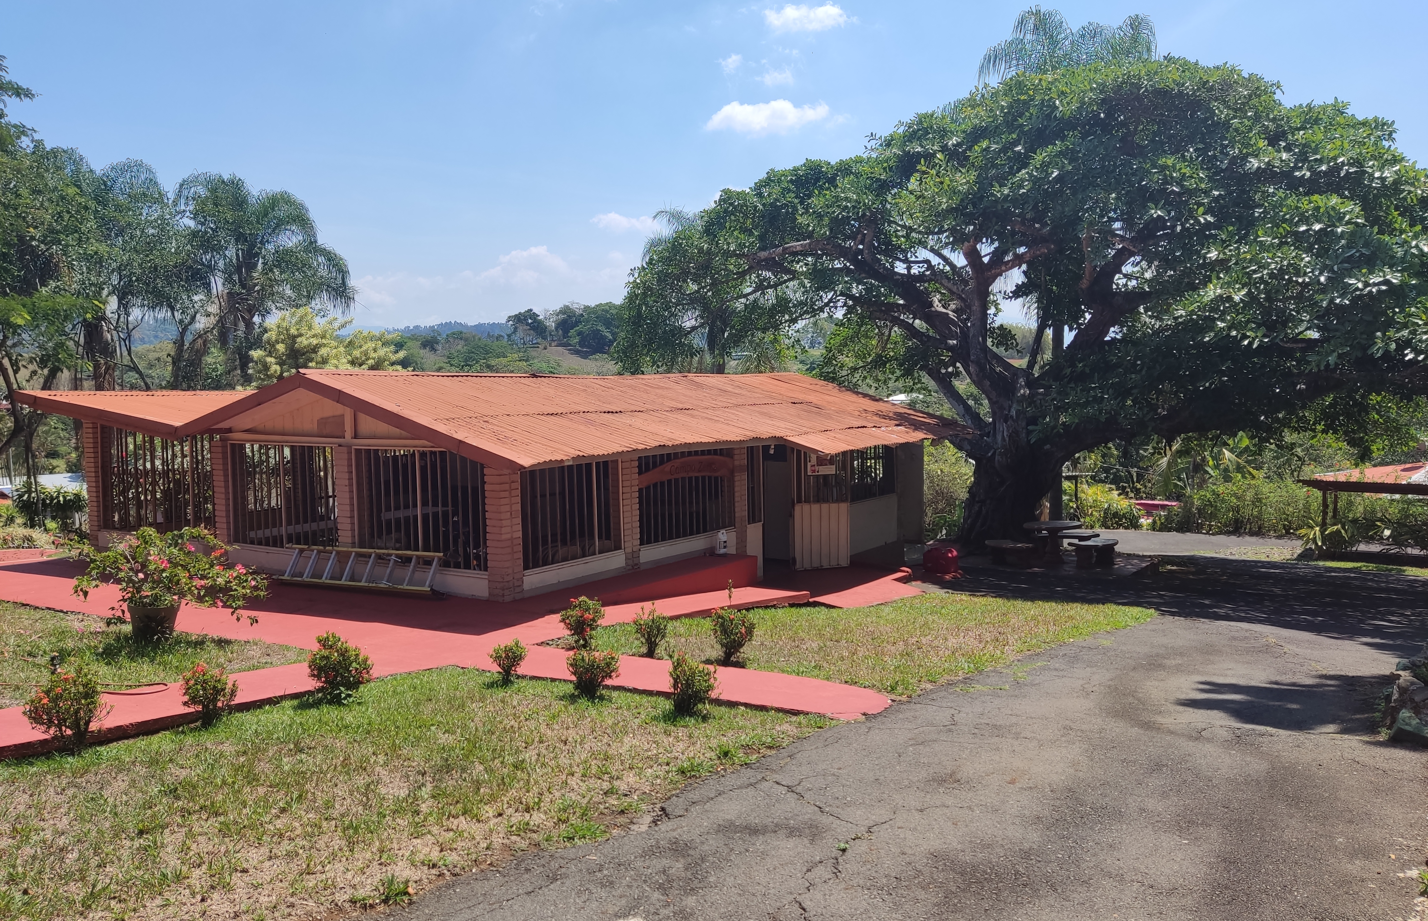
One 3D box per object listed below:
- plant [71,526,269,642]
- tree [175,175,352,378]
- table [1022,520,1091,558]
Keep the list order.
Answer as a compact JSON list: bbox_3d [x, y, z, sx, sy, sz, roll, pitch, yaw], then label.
[{"bbox_3d":[-5.326,1.142,10.100,1.800,0.920,1.450,-4,6,-28],"label":"plant"},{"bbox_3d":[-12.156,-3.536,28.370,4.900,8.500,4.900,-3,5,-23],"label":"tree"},{"bbox_3d":[6.423,1.550,19.500,1.120,0.740,1.120,1,5,18],"label":"table"}]

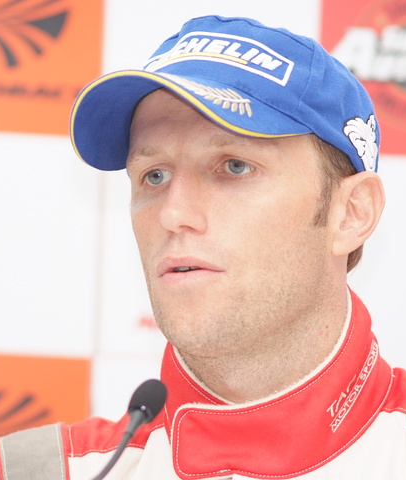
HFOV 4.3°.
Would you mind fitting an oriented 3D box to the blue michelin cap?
[{"bbox_3d":[0.016,-0.103,3.750,0.170,0.130,0.270,-8,-17,31],"label":"blue michelin cap"}]

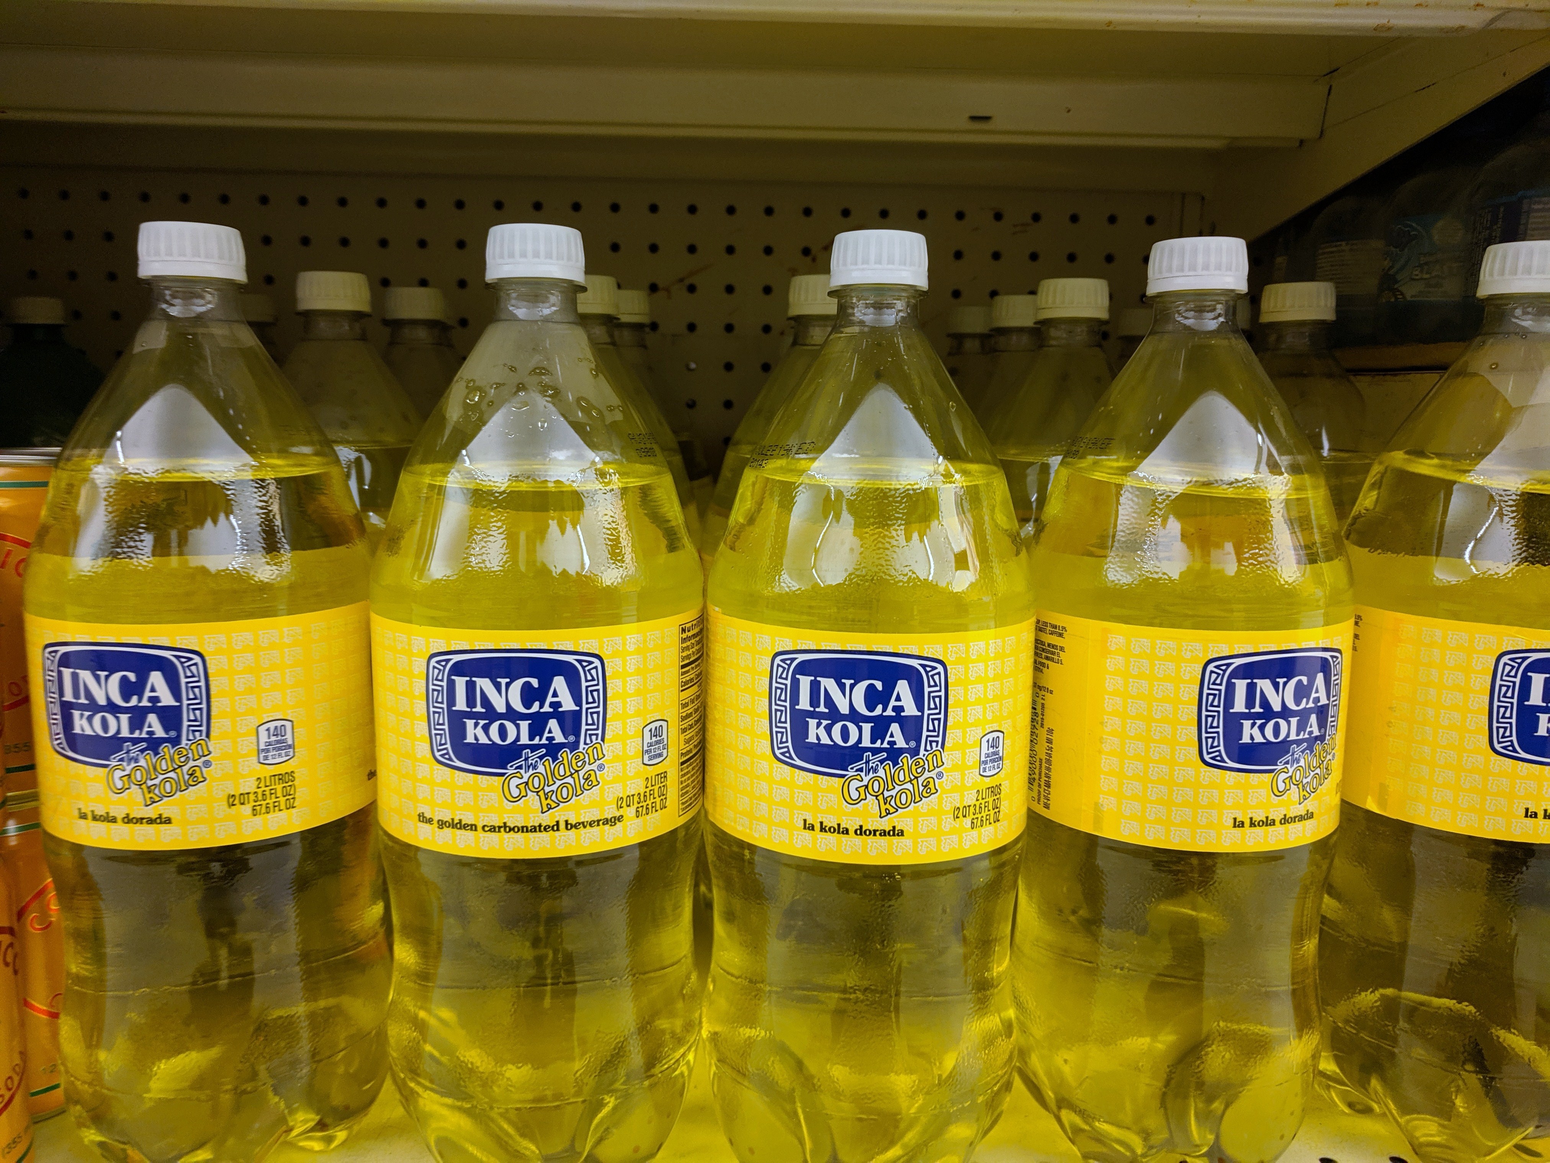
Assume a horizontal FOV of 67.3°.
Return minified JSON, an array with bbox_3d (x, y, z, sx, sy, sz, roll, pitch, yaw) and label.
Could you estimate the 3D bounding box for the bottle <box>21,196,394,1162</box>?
[{"bbox_3d":[-0.192,0.041,0.402,0.111,0.315,0.111,1,7,0],"label":"bottle"}]

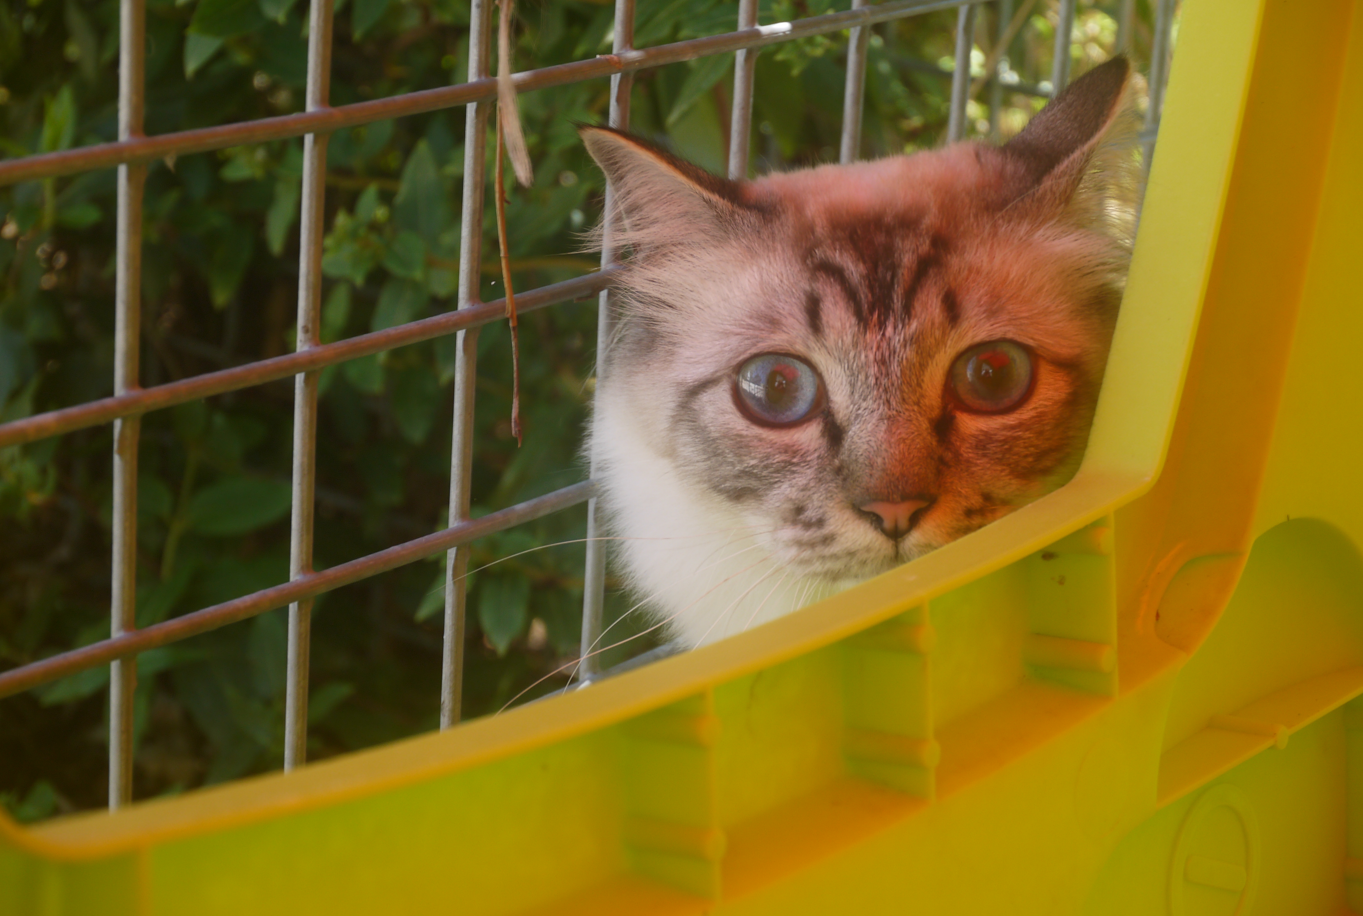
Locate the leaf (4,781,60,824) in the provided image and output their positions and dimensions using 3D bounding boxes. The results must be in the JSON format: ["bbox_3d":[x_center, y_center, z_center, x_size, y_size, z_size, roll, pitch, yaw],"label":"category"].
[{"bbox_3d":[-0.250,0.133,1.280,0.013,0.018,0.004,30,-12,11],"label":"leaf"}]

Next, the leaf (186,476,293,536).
[{"bbox_3d":[-0.160,0.017,1.220,0.049,0.009,0.025,-10,55,16],"label":"leaf"}]

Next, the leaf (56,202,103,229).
[{"bbox_3d":[-0.210,-0.084,1.150,0.019,0.004,0.011,-3,50,20],"label":"leaf"}]

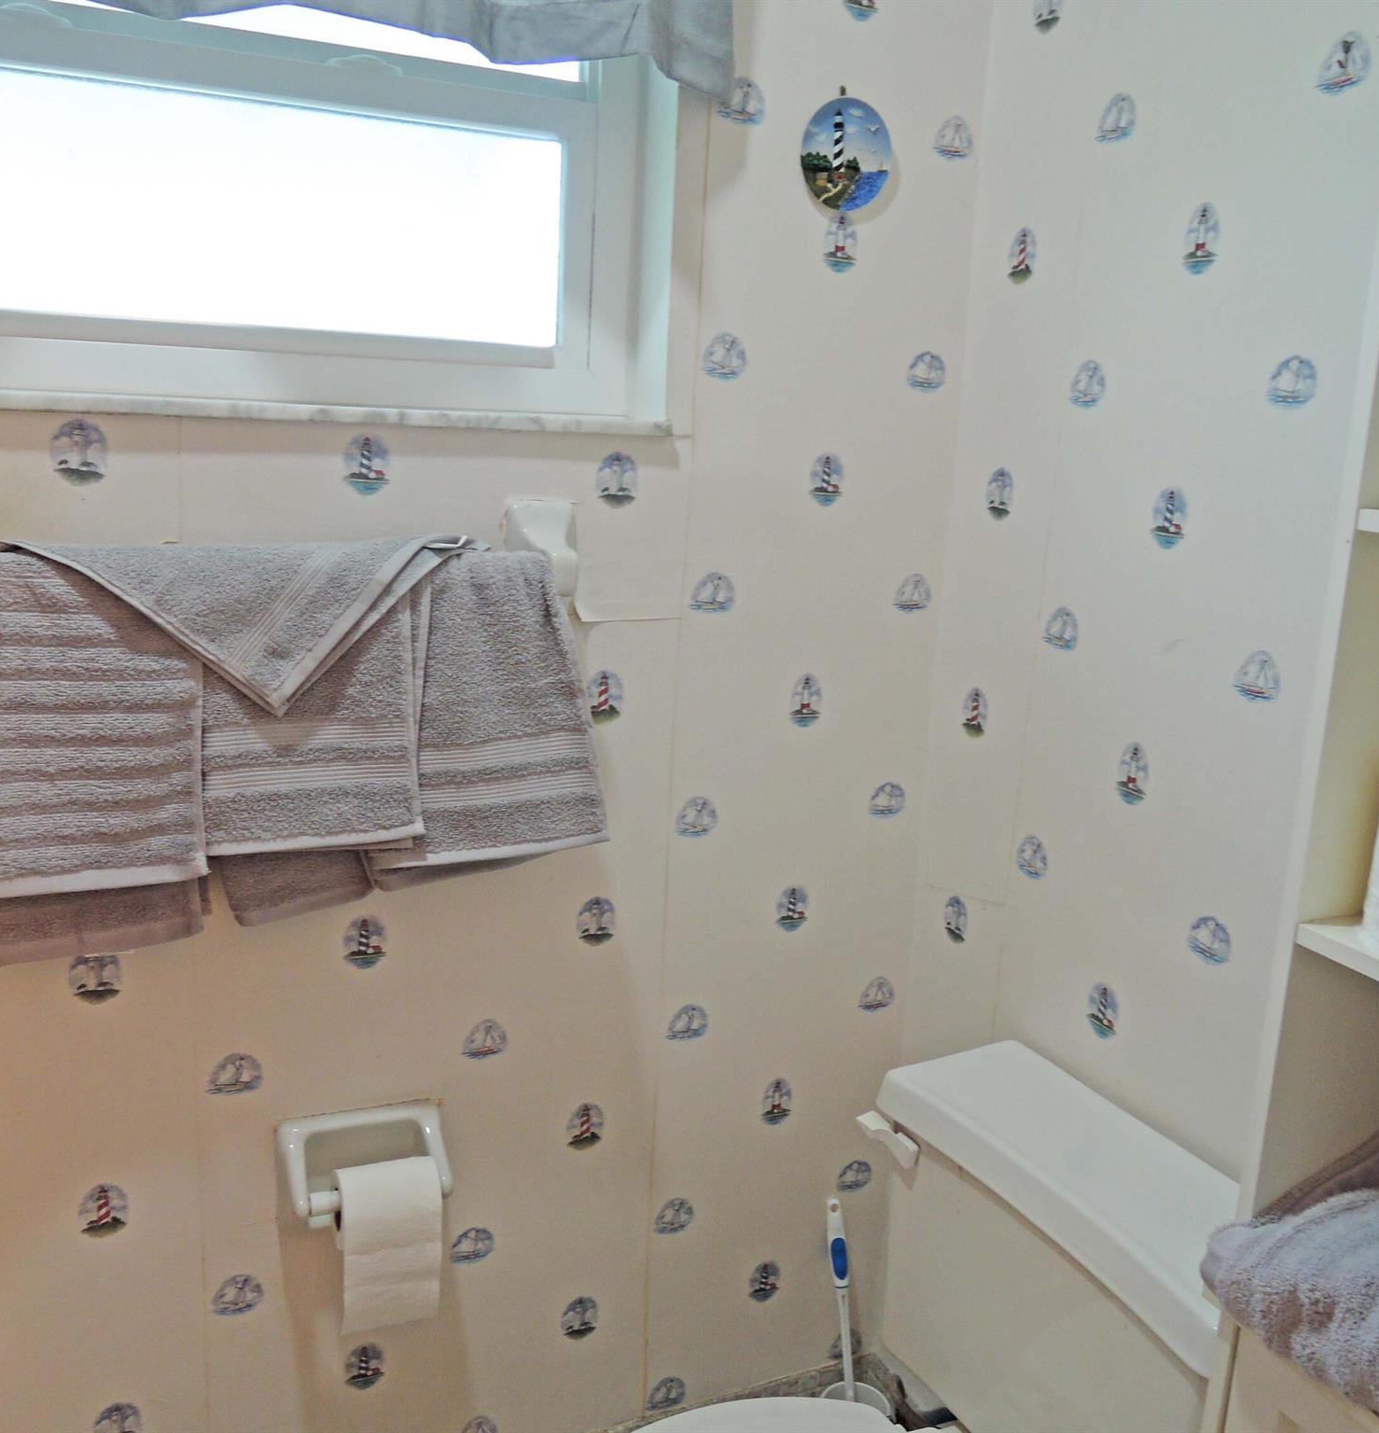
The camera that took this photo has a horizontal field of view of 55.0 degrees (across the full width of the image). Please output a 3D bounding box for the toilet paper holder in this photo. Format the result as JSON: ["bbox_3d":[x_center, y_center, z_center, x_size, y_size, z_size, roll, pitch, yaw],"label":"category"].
[{"bbox_3d":[-0.347,0.504,1.429,0.182,0.124,0.075,-2,13,-24],"label":"toilet paper holder"}]

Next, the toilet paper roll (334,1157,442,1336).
[{"bbox_3d":[-0.329,0.564,1.430,0.102,0.168,0.082,-2,13,-24],"label":"toilet paper roll"}]

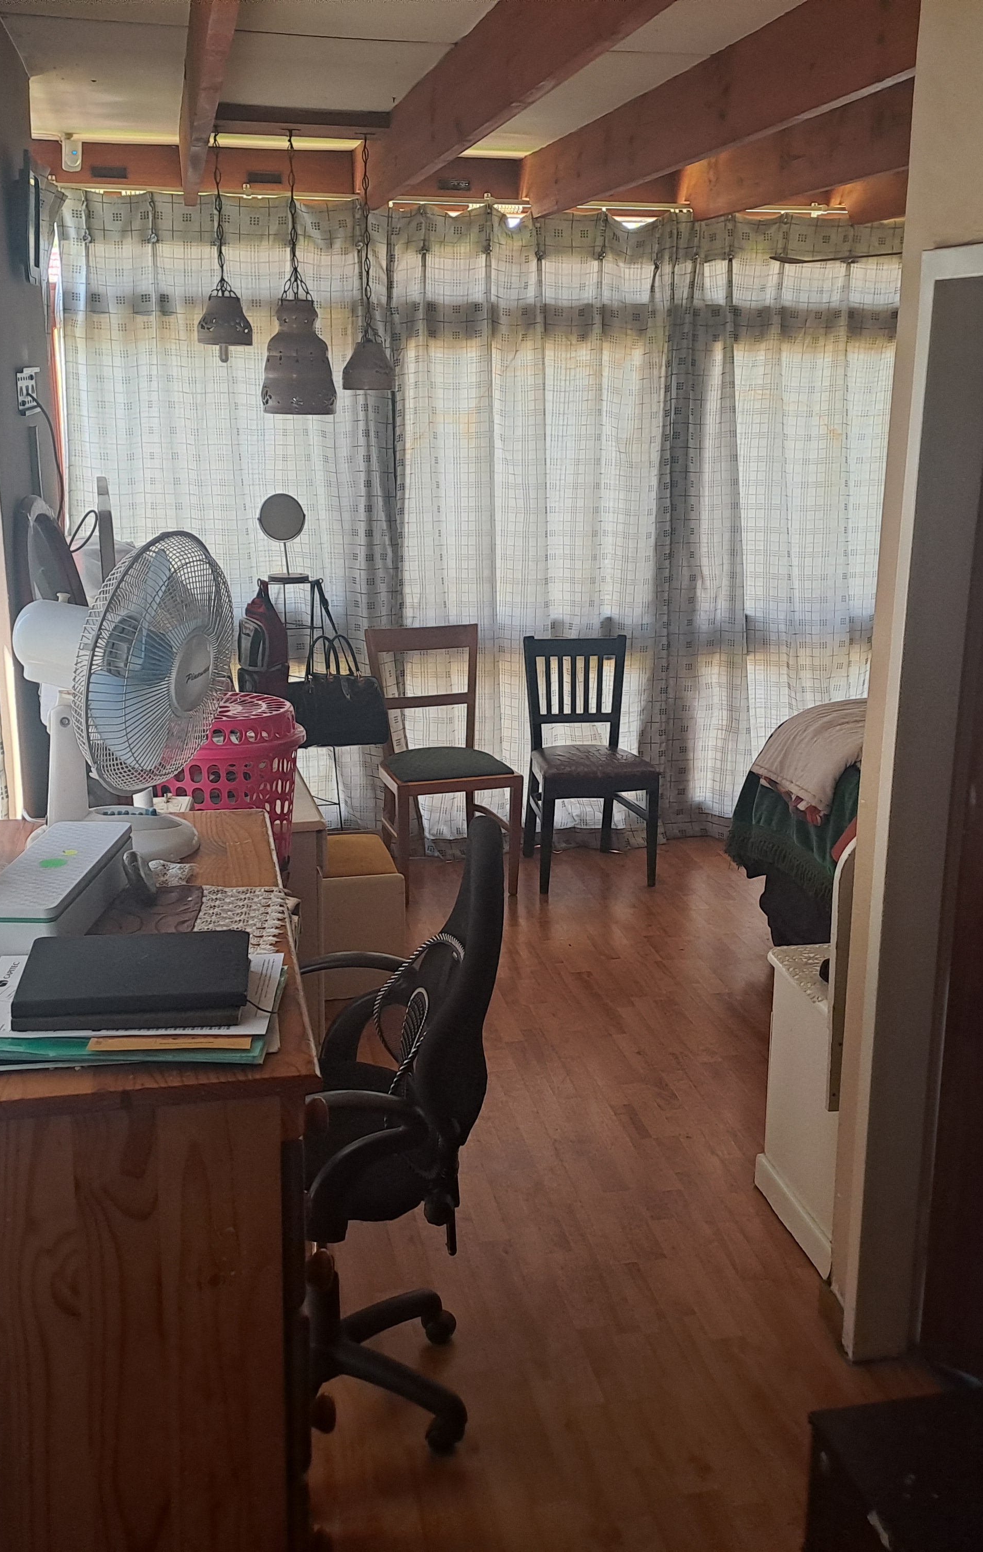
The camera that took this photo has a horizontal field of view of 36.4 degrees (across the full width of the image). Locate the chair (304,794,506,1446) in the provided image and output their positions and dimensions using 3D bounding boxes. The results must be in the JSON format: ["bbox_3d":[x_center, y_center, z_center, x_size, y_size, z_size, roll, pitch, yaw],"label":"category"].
[{"bbox_3d":[-0.286,0.621,2.712,0.620,1.130,0.620,-1,14,-6],"label":"chair"}]

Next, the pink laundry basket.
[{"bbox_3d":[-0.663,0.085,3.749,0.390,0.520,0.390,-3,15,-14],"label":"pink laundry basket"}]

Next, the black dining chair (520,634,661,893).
[{"bbox_3d":[0.365,-0.062,5.897,0.460,0.905,0.570,-3,15,-14],"label":"black dining chair"}]

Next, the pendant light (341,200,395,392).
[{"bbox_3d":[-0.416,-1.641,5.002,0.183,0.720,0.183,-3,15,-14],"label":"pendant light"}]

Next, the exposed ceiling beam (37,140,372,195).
[{"bbox_3d":[-1.068,-2.219,5.454,1.140,0.165,0.065,-3,15,-14],"label":"exposed ceiling beam"}]

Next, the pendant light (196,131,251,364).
[{"bbox_3d":[-0.871,-1.722,4.866,0.183,0.740,0.183,-3,15,-14],"label":"pendant light"}]

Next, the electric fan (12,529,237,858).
[{"bbox_3d":[-0.505,-0.115,1.990,0.300,0.425,0.352,5,15,16],"label":"electric fan"}]

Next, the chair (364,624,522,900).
[{"bbox_3d":[-0.190,-0.061,5.740,0.490,0.965,0.570,-4,15,-19],"label":"chair"}]

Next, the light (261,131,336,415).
[{"bbox_3d":[-0.644,-1.650,4.942,0.245,0.910,0.245,-3,15,-14],"label":"light"}]

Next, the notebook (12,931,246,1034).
[{"bbox_3d":[-0.349,0.203,1.486,0.215,0.029,0.165,-1,14,-7],"label":"notebook"}]

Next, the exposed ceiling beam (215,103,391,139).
[{"bbox_3d":[-0.612,-2.111,4.826,0.530,0.050,0.210,-3,15,-14],"label":"exposed ceiling beam"}]

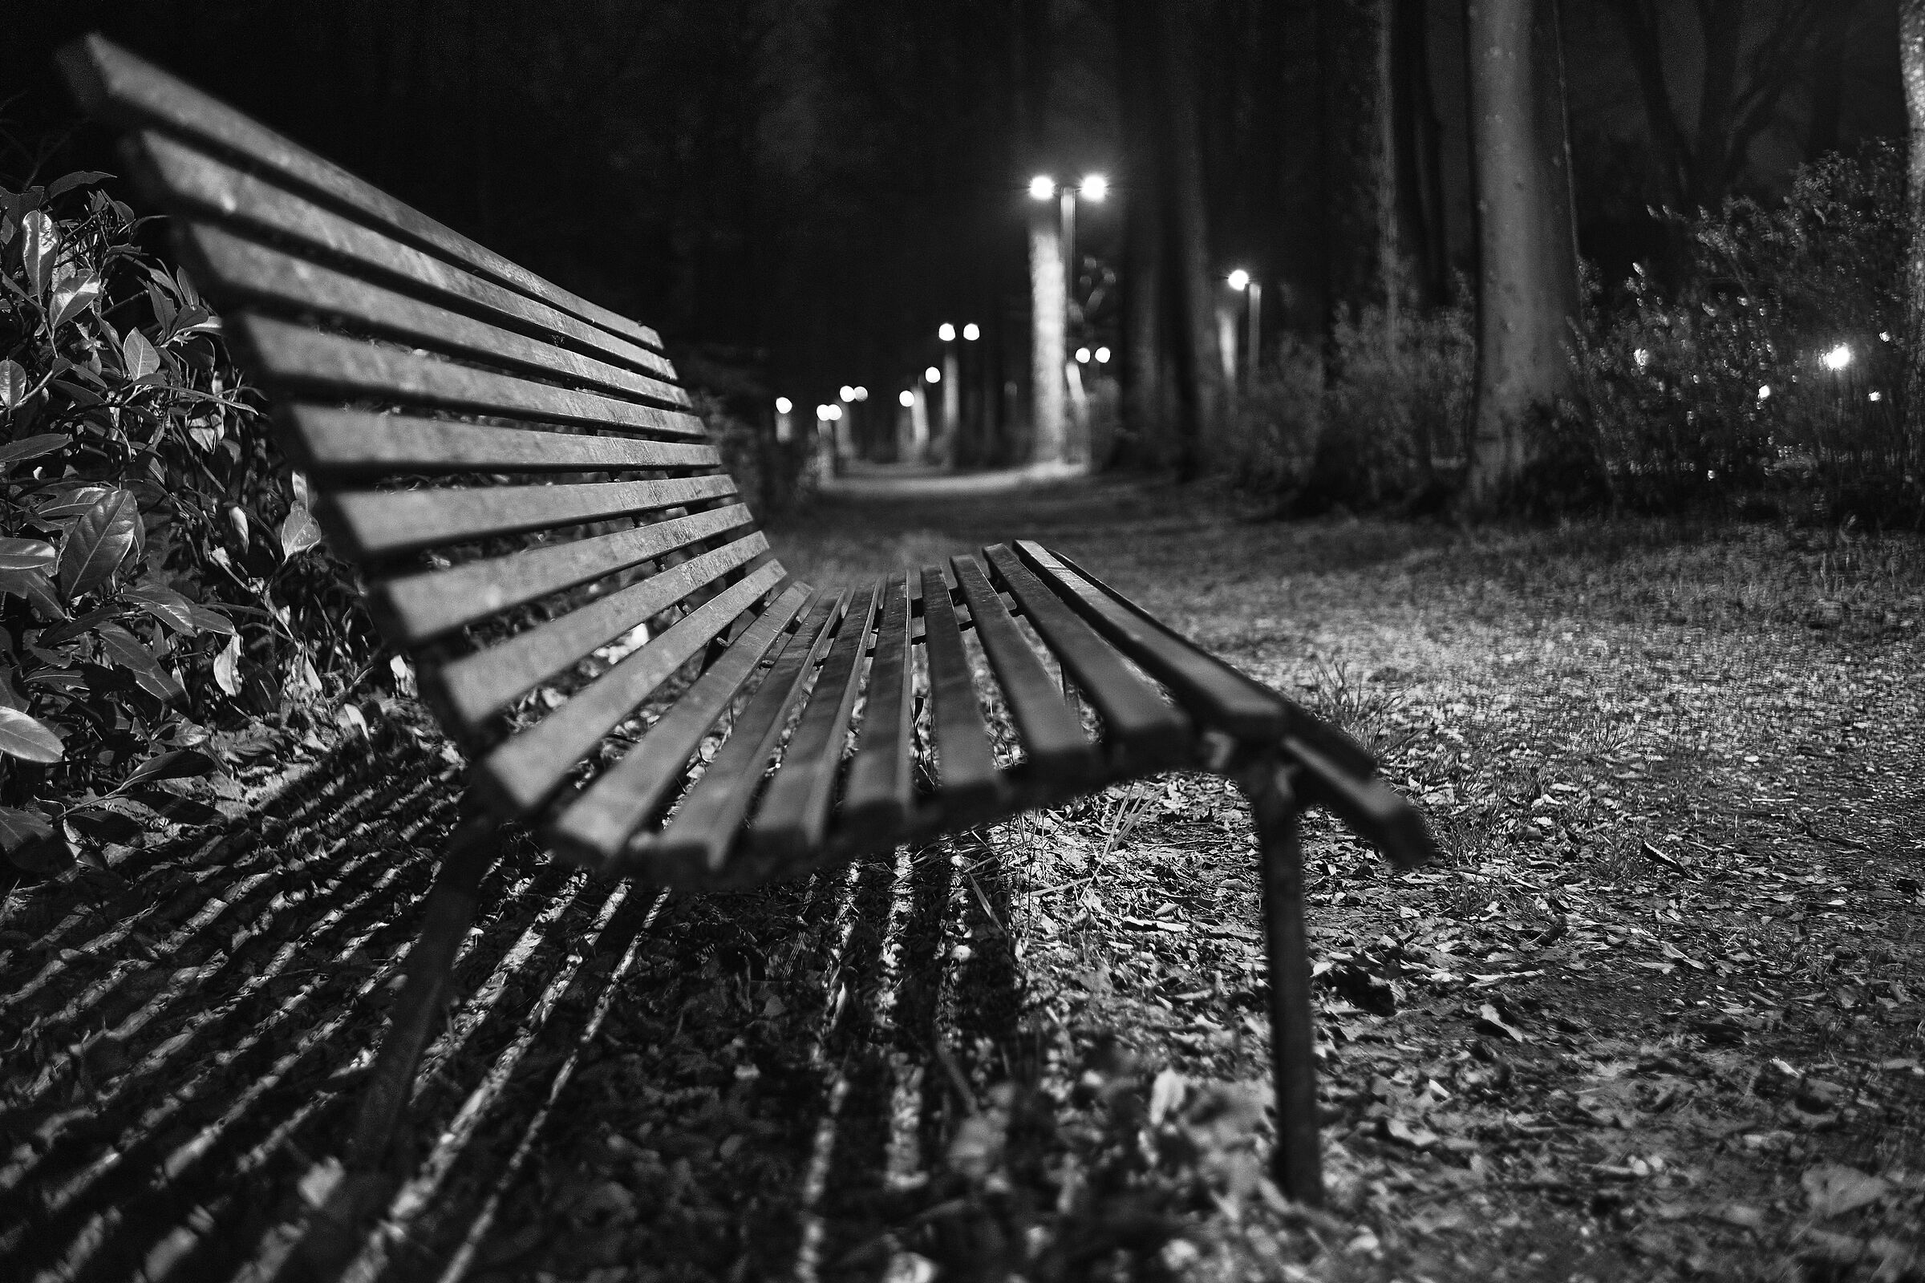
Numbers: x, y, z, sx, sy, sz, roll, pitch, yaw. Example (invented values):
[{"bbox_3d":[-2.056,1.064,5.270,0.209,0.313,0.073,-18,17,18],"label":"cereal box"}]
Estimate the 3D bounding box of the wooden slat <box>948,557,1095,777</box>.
[{"bbox_3d":[0.029,-0.038,2.474,0.039,0.025,2.530,-6,6,-1],"label":"wooden slat"}]

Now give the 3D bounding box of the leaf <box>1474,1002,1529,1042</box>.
[{"bbox_3d":[0.614,0.434,2.131,0.025,0.026,0.062,-5,7,-40],"label":"leaf"}]

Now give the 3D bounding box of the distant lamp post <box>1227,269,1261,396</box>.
[{"bbox_3d":[5.934,-5.457,39.684,0.600,4.500,0.300,-1,5,-1],"label":"distant lamp post"}]

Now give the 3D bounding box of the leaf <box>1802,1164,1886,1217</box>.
[{"bbox_3d":[0.787,0.490,1.671,0.075,0.018,0.065,2,6,23],"label":"leaf"}]

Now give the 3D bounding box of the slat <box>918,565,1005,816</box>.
[{"bbox_3d":[-0.027,-0.014,2.475,0.039,0.025,2.530,-8,6,-1],"label":"slat"}]

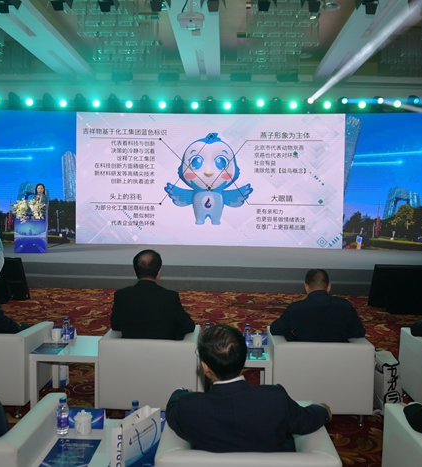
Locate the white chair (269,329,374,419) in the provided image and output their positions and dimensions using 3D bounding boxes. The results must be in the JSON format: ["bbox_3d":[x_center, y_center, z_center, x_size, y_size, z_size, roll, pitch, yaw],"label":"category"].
[{"bbox_3d":[0.833,1.100,3.711,0.724,0.584,0.588,1,3,3],"label":"white chair"}]

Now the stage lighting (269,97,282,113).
[{"bbox_3d":[1.967,-3.854,14.124,0.360,0.550,0.360,1,3,2],"label":"stage lighting"}]

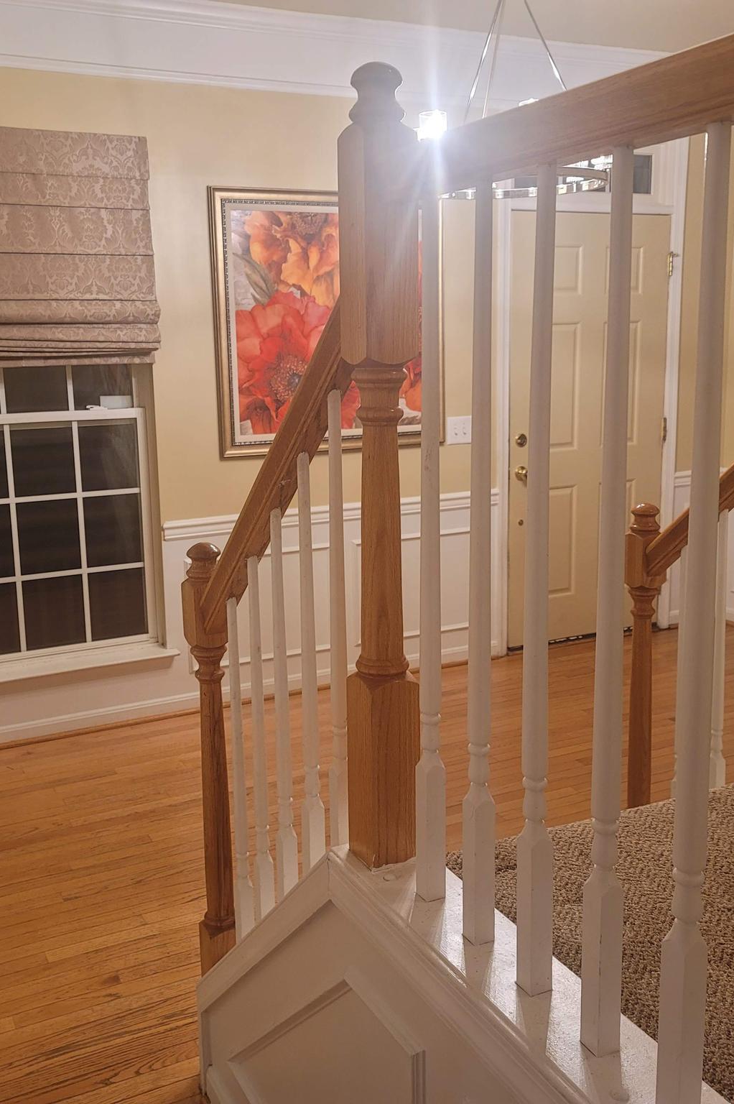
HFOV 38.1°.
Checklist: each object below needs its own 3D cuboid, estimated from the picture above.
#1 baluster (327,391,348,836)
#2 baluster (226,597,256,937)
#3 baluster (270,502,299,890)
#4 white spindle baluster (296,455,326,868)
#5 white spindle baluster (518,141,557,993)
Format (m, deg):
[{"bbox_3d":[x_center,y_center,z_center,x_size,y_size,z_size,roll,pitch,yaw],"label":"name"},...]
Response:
[{"bbox_3d":[-0.039,0.124,1.489,0.029,0.695,0.029,-7,12,-27],"label":"baluster"},{"bbox_3d":[-0.231,0.415,1.927,0.030,0.684,0.030,-7,12,-26],"label":"baluster"},{"bbox_3d":[-0.133,0.273,1.706,0.029,0.695,0.029,-7,12,-27],"label":"baluster"},{"bbox_3d":[-0.085,0.199,1.595,0.029,0.695,0.029,-7,12,-27],"label":"white spindle baluster"},{"bbox_3d":[0.167,0.055,1.031,0.030,0.814,0.030,-7,12,-26],"label":"white spindle baluster"}]

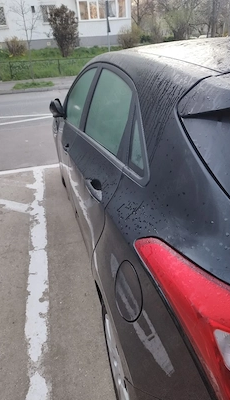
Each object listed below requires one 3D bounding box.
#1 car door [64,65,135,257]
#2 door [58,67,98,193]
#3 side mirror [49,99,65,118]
[{"bbox_3d":[-0.064,-0.134,1.541,0.270,1.130,0.930,-8,29,-12],"label":"car door"},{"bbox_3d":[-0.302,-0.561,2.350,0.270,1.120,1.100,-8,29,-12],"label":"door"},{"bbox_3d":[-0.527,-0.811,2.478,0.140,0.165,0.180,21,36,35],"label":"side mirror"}]

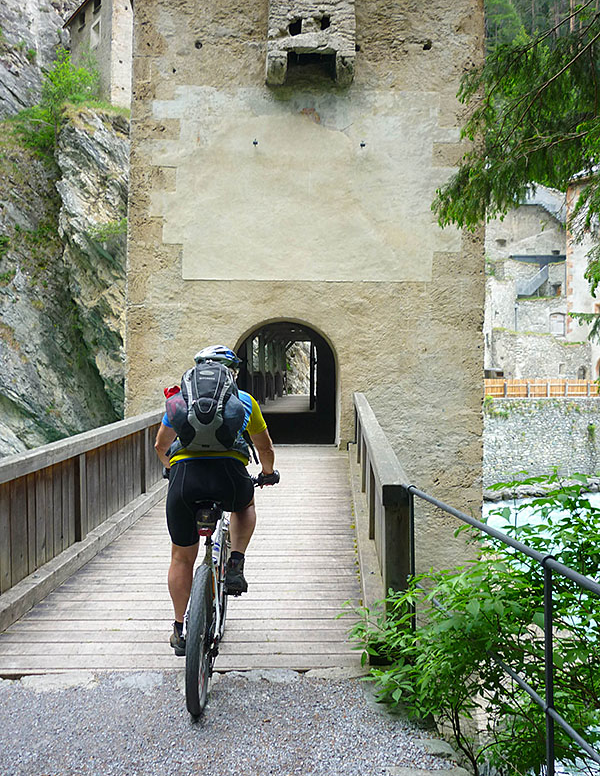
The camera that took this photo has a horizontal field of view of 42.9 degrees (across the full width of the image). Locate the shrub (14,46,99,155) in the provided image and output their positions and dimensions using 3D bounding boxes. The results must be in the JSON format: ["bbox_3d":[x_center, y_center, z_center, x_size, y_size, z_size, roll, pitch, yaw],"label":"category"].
[{"bbox_3d":[-10.855,-12.816,34.000,3.700,4.600,3.300,0,2,0],"label":"shrub"}]

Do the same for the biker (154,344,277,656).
[{"bbox_3d":[-0.470,0.585,4.100,0.660,1.640,0.900,0,2,2],"label":"biker"}]

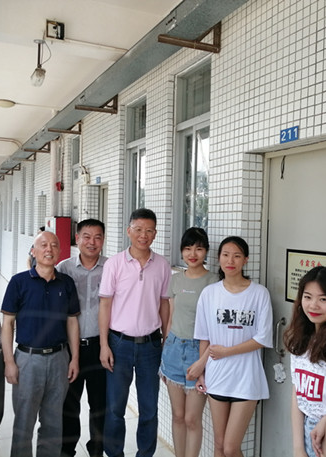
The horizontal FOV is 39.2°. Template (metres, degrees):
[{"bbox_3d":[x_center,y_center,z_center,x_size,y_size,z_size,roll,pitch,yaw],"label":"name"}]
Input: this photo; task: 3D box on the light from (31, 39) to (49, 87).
[{"bbox_3d":[-0.883,-1.164,3.256,0.115,0.328,0.115,1,1,-25],"label":"light"}]

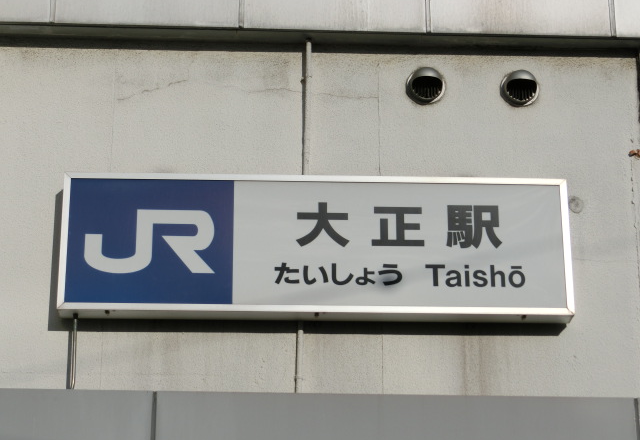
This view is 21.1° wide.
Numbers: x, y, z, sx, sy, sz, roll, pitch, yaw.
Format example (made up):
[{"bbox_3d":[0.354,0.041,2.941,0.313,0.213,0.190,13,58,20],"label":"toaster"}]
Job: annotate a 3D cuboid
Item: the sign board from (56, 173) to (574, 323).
[{"bbox_3d":[-0.015,0.134,8.161,2.400,0.676,0.142,1,-20,-2],"label":"sign board"}]

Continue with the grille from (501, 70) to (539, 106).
[{"bbox_3d":[0.999,-0.665,8.534,0.195,0.195,0.080,1,-20,-2],"label":"grille"}]

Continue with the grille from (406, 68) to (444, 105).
[{"bbox_3d":[0.530,-0.675,8.518,0.194,0.194,0.080,1,-20,-2],"label":"grille"}]

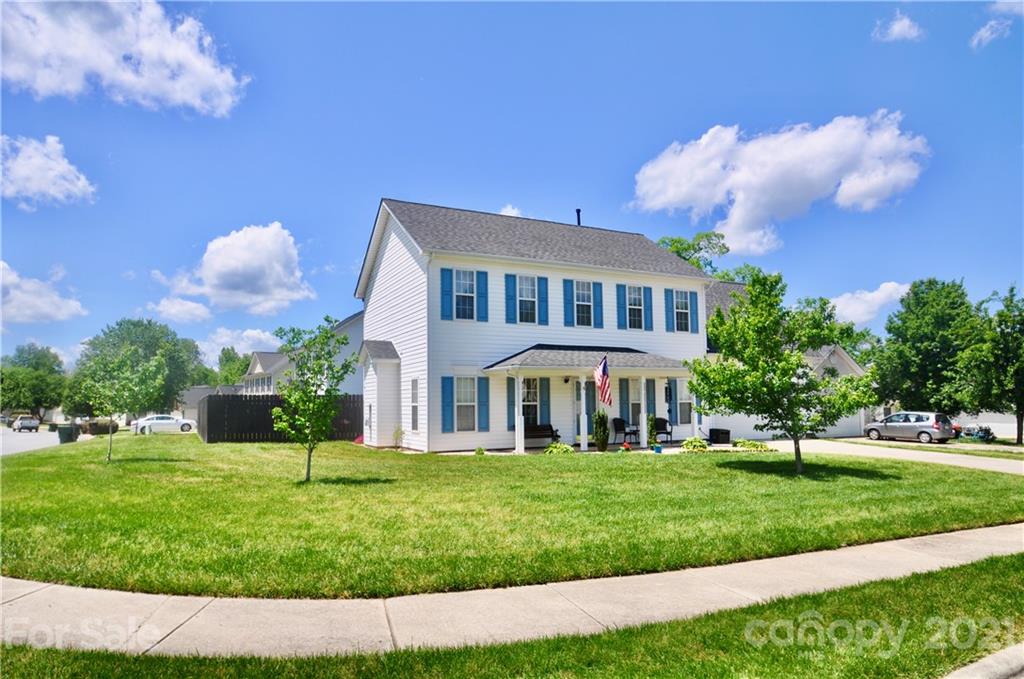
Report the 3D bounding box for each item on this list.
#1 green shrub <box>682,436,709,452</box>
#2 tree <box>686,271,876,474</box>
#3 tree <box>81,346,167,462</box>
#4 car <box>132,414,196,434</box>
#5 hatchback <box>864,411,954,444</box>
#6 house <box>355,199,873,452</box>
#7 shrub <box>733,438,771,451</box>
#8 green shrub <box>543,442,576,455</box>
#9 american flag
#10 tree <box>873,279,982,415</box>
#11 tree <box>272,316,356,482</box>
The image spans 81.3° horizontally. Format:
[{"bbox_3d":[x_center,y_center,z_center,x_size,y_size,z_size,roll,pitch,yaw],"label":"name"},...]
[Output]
[{"bbox_3d":[5.785,3.279,18.800,0.720,0.430,0.650,2,-6,-26],"label":"green shrub"},{"bbox_3d":[6.545,0.771,14.812,4.301,4.996,4.086,-3,-6,25],"label":"tree"},{"bbox_3d":[-11.947,1.966,18.408,2.228,3.504,2.228,3,-7,-34],"label":"tree"},{"bbox_3d":[-29.054,7.094,50.000,4.750,1.460,1.820,2,-6,-26],"label":"car"},{"bbox_3d":[21.439,4.729,32.300,1.700,1.520,4.050,2,-6,-26],"label":"hatchback"},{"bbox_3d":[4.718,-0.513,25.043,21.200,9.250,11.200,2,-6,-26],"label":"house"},{"bbox_3d":[7.872,3.441,19.600,1.050,0.380,0.650,2,-6,-26],"label":"shrub"},{"bbox_3d":[1.250,2.877,15.695,0.880,0.360,0.800,-1,-6,0],"label":"green shrub"},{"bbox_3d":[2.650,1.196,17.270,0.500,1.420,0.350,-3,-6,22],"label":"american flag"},{"bbox_3d":[23.175,1.002,33.380,5.061,8.874,5.061,-5,-7,34],"label":"tree"},{"bbox_3d":[-4.177,1.239,12.670,1.695,3.482,1.695,1,-6,-19],"label":"tree"}]

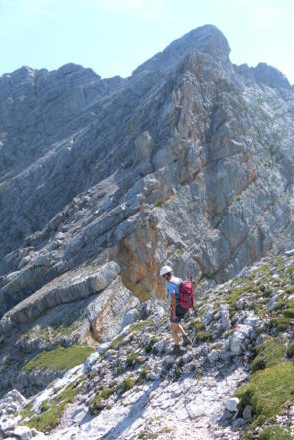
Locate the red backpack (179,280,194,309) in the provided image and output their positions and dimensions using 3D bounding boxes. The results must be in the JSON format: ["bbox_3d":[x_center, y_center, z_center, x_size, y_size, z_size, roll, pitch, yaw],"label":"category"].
[{"bbox_3d":[0.769,1.440,8.600,0.210,0.520,0.290,3,4,42],"label":"red backpack"}]

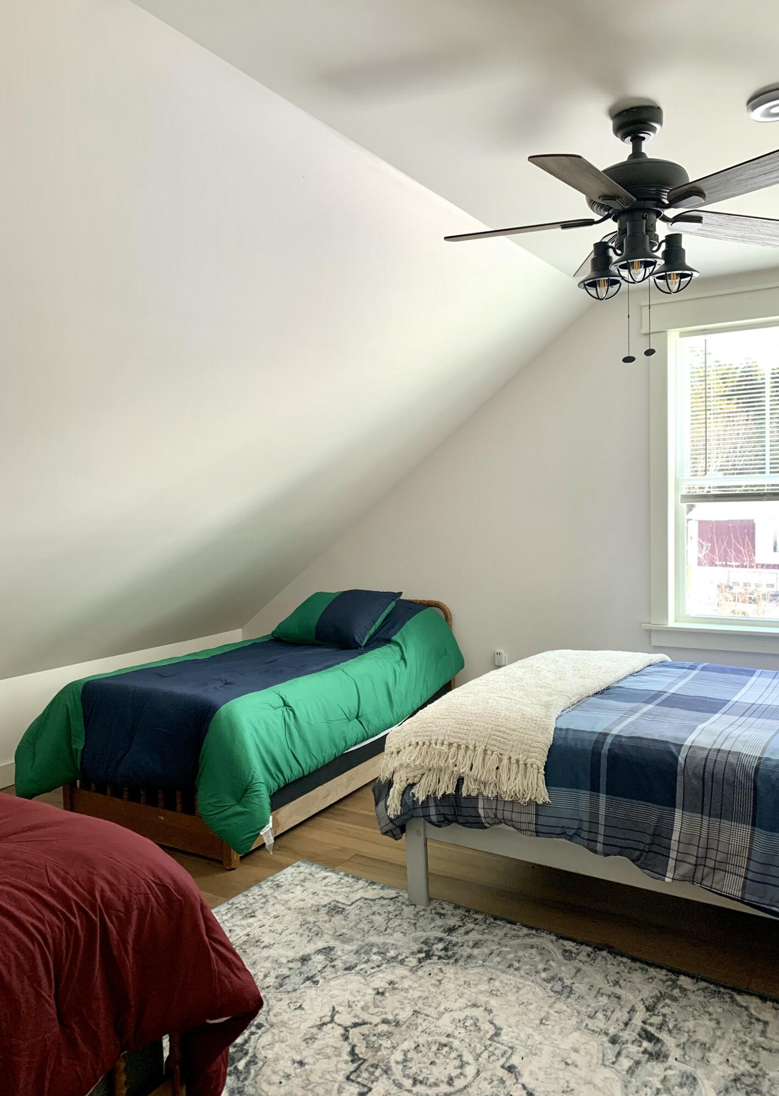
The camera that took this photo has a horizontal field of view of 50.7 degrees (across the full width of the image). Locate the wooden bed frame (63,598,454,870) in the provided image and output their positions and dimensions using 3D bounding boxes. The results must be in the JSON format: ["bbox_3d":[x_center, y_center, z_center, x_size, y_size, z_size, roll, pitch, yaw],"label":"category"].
[{"bbox_3d":[-0.575,0.788,4.338,1.022,0.847,1.949,1,4,30],"label":"wooden bed frame"}]

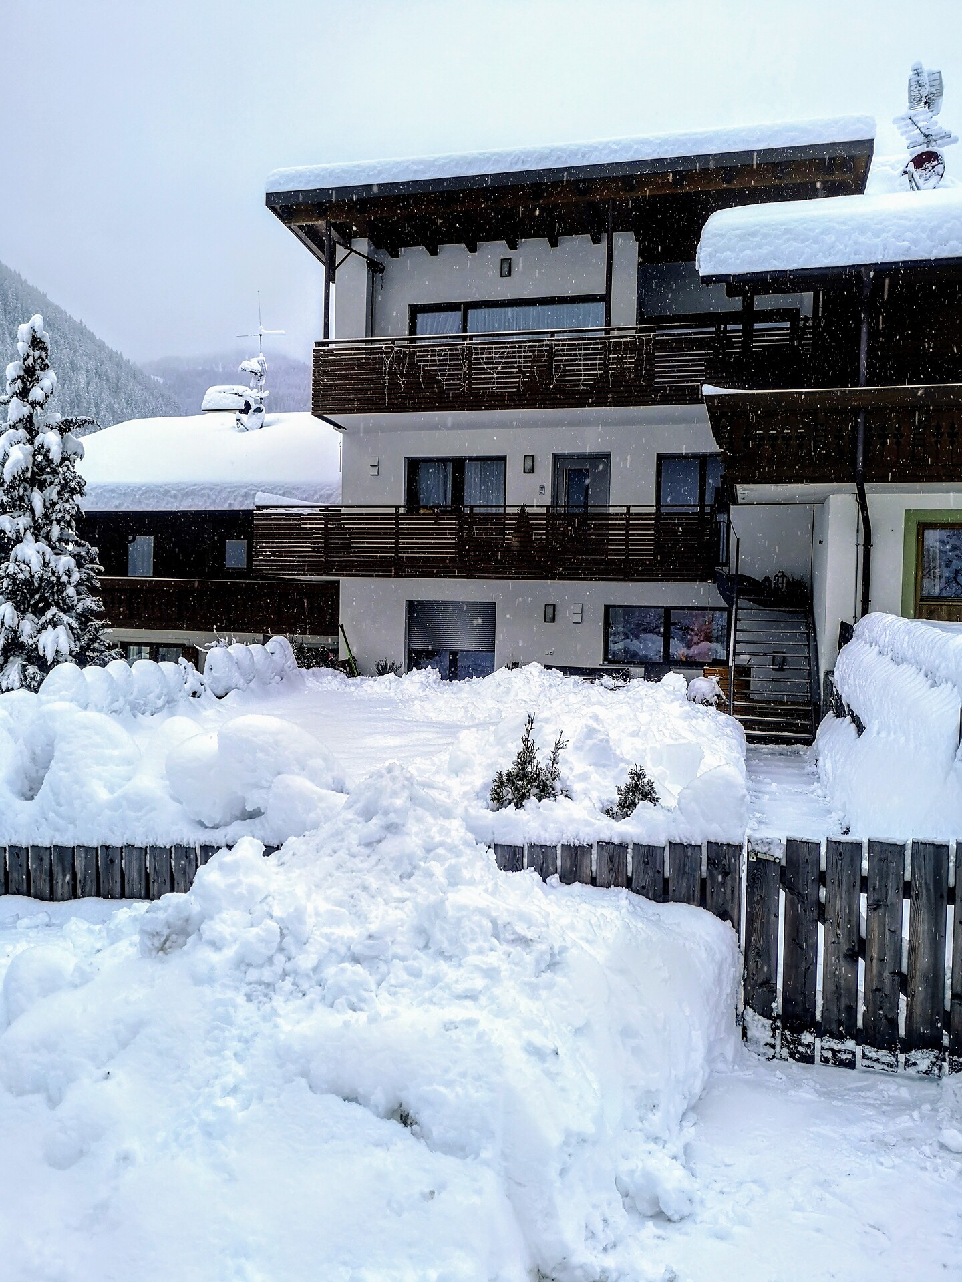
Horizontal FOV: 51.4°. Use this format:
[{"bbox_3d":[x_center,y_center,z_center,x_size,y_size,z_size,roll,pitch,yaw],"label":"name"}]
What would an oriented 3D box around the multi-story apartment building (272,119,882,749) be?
[{"bbox_3d":[2.047,-3.482,21.762,10.610,9.550,10.200,2,2,14],"label":"multi-story apartment building"}]

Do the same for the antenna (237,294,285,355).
[{"bbox_3d":[-6.142,-8.848,28.000,1.320,1.800,0.800,1,2,0],"label":"antenna"}]

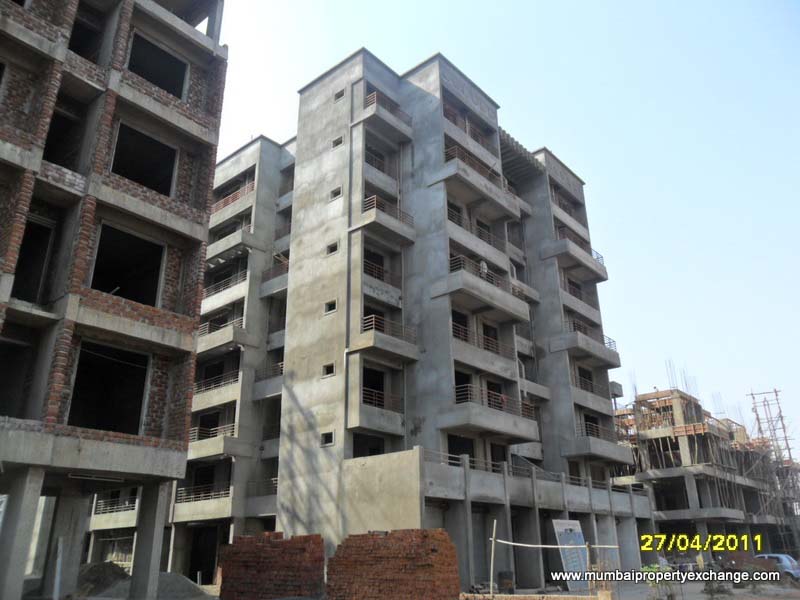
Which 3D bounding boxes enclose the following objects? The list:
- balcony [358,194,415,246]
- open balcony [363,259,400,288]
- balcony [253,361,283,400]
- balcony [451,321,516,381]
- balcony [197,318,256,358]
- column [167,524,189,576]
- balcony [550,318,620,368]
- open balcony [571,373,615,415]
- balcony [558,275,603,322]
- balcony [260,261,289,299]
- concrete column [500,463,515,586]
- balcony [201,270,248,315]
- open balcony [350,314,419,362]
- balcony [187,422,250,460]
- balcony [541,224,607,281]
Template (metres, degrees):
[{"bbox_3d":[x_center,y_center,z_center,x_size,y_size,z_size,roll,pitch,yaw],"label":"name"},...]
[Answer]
[{"bbox_3d":[-0.778,-3.492,28.875,1.460,1.460,2.818,-19,-28,37],"label":"balcony"},{"bbox_3d":[-0.813,-1.161,28.983,0.080,0.700,2.700,-20,-29,37],"label":"open balcony"},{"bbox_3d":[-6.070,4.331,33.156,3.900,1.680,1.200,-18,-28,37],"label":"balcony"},{"bbox_3d":[3.585,2.613,28.971,1.110,1.694,5.227,-19,-28,37],"label":"balcony"},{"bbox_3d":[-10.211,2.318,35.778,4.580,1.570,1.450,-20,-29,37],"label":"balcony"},{"bbox_3d":[-11.818,13.457,33.243,0.219,2.862,0.730,-19,-28,37],"label":"column"},{"bbox_3d":[11.120,2.831,37.386,1.694,1.635,5.665,-19,-28,37],"label":"balcony"},{"bbox_3d":[10.852,5.707,36.660,1.110,1.606,5.139,-19,-28,37],"label":"open balcony"},{"bbox_3d":[10.789,0.285,38.869,1.110,1.635,5.139,-19,-28,37],"label":"balcony"},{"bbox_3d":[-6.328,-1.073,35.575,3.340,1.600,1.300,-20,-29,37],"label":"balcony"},{"bbox_3d":[4.408,9.163,25.773,0.310,4.760,0.280,-20,-29,37],"label":"concrete column"},{"bbox_3d":[-10.064,-0.237,37.352,4.800,1.670,1.170,-18,-28,37],"label":"balcony"},{"bbox_3d":[-0.693,1.868,27.549,1.530,1.380,2.870,-18,-28,37],"label":"open balcony"},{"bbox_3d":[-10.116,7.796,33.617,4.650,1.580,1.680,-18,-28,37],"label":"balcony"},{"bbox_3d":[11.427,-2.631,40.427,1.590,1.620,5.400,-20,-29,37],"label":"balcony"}]

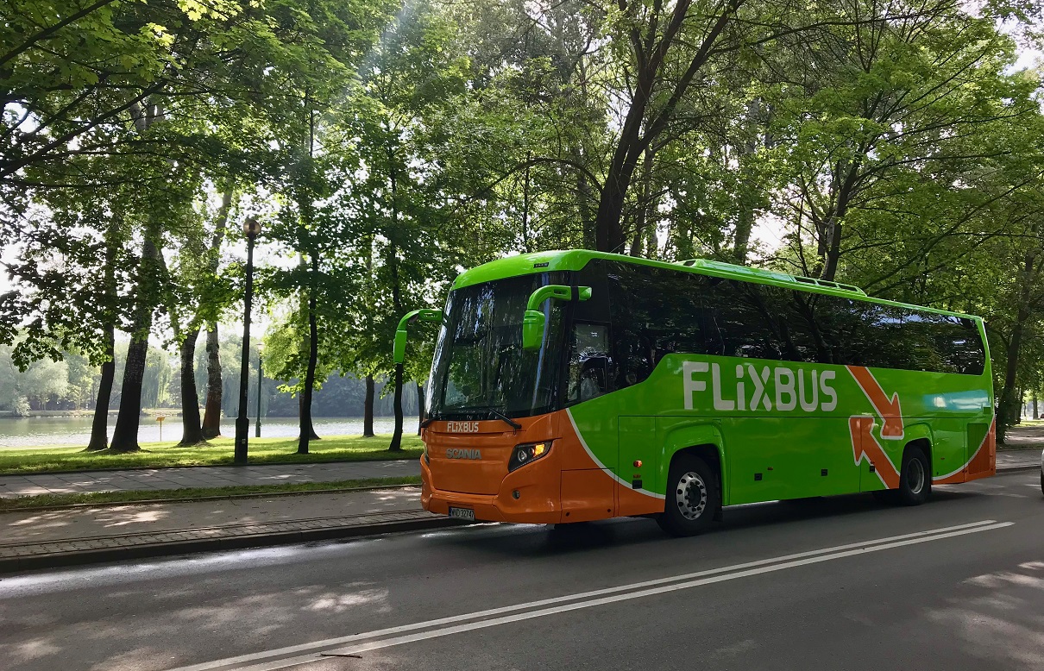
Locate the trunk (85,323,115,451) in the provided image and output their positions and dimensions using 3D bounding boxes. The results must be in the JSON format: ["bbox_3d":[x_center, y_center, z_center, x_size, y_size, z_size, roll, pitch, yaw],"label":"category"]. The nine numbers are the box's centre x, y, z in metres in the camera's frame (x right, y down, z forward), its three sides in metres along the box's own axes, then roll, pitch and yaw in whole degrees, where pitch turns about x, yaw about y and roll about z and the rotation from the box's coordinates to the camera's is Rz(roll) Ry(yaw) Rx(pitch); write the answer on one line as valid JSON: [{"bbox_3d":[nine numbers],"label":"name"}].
[{"bbox_3d":[-11.875,1.456,23.748,0.750,3.585,0.650,3,-5,-26],"label":"trunk"}]

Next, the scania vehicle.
[{"bbox_3d":[3.882,0.978,13.941,12.112,3.780,2.680,4,-7,-38],"label":"scania vehicle"}]

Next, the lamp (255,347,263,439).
[{"bbox_3d":[-14.986,3.190,48.217,0.400,5.260,0.400,2,-5,-17],"label":"lamp"}]

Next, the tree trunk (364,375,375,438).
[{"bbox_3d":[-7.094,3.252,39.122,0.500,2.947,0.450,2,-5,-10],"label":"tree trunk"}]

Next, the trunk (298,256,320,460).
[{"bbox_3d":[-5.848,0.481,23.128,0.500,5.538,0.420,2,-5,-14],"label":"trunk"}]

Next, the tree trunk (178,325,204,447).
[{"bbox_3d":[-10.443,1.609,26.655,0.720,3.752,0.620,3,-5,-21],"label":"tree trunk"}]

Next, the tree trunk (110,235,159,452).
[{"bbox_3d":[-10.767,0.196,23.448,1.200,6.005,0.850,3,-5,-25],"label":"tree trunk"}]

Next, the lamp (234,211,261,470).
[{"bbox_3d":[-6.225,0.093,19.133,0.460,5.646,0.420,2,-5,-18],"label":"lamp"}]

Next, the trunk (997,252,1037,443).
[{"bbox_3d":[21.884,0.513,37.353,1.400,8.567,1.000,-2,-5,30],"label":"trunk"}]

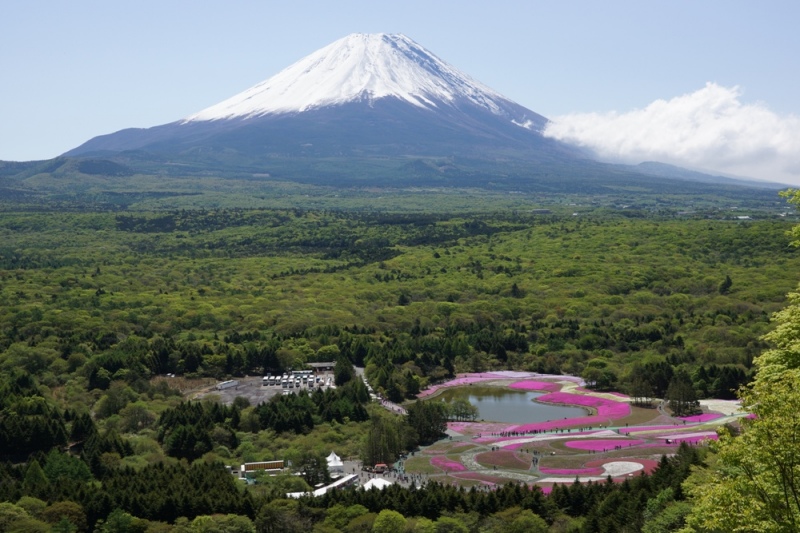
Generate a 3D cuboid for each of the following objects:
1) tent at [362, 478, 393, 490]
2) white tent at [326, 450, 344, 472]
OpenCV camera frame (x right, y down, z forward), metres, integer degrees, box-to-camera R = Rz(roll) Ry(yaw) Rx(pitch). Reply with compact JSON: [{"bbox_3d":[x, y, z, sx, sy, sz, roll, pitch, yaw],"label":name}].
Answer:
[{"bbox_3d":[-7.293,72.660,309.184,9.600,5.200,8.500,-1,4,-12],"label":"tent"},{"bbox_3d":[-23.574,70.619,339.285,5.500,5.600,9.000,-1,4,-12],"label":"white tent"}]

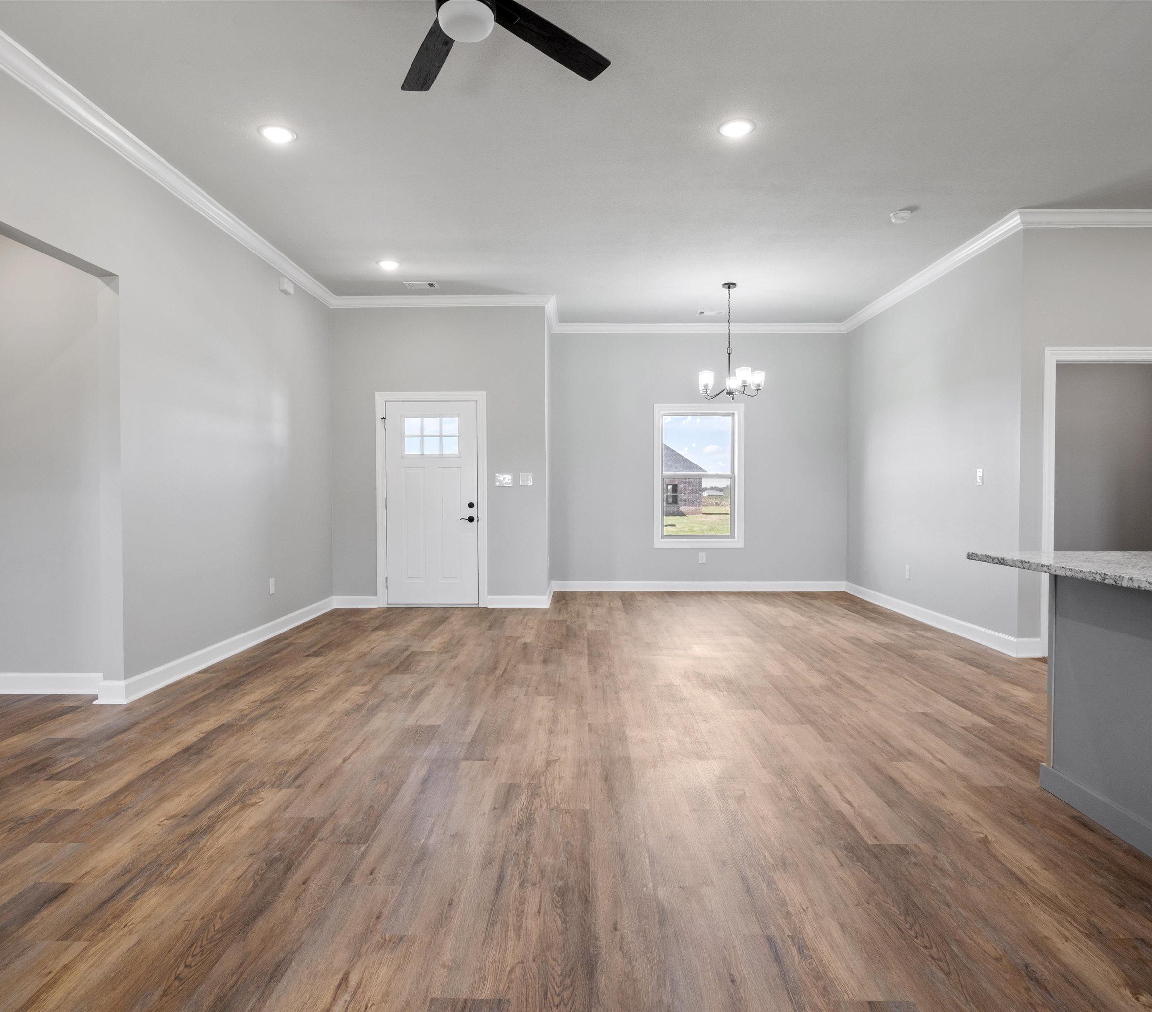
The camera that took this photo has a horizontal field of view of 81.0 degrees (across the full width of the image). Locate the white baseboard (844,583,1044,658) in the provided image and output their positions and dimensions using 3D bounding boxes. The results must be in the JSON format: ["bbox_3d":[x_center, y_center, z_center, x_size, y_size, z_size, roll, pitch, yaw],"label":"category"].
[{"bbox_3d":[3.154,0.952,6.207,0.193,0.120,3.074,0,1,1],"label":"white baseboard"}]

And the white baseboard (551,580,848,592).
[{"bbox_3d":[1.410,0.920,7.746,3.381,0.120,0.028,0,1,1],"label":"white baseboard"}]

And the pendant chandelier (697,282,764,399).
[{"bbox_3d":[1.430,-1.511,6.227,0.650,1.057,0.650,0,1,1],"label":"pendant chandelier"}]

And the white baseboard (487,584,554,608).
[{"bbox_3d":[-0.568,0.931,7.219,0.620,0.120,1.117,0,1,1],"label":"white baseboard"}]

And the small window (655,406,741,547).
[{"bbox_3d":[1.416,-0.357,7.754,1.038,1.644,0.100,0,1,1],"label":"small window"}]

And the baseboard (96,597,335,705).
[{"bbox_3d":[-2.497,0.973,5.176,0.163,0.120,3.063,0,1,1],"label":"baseboard"}]

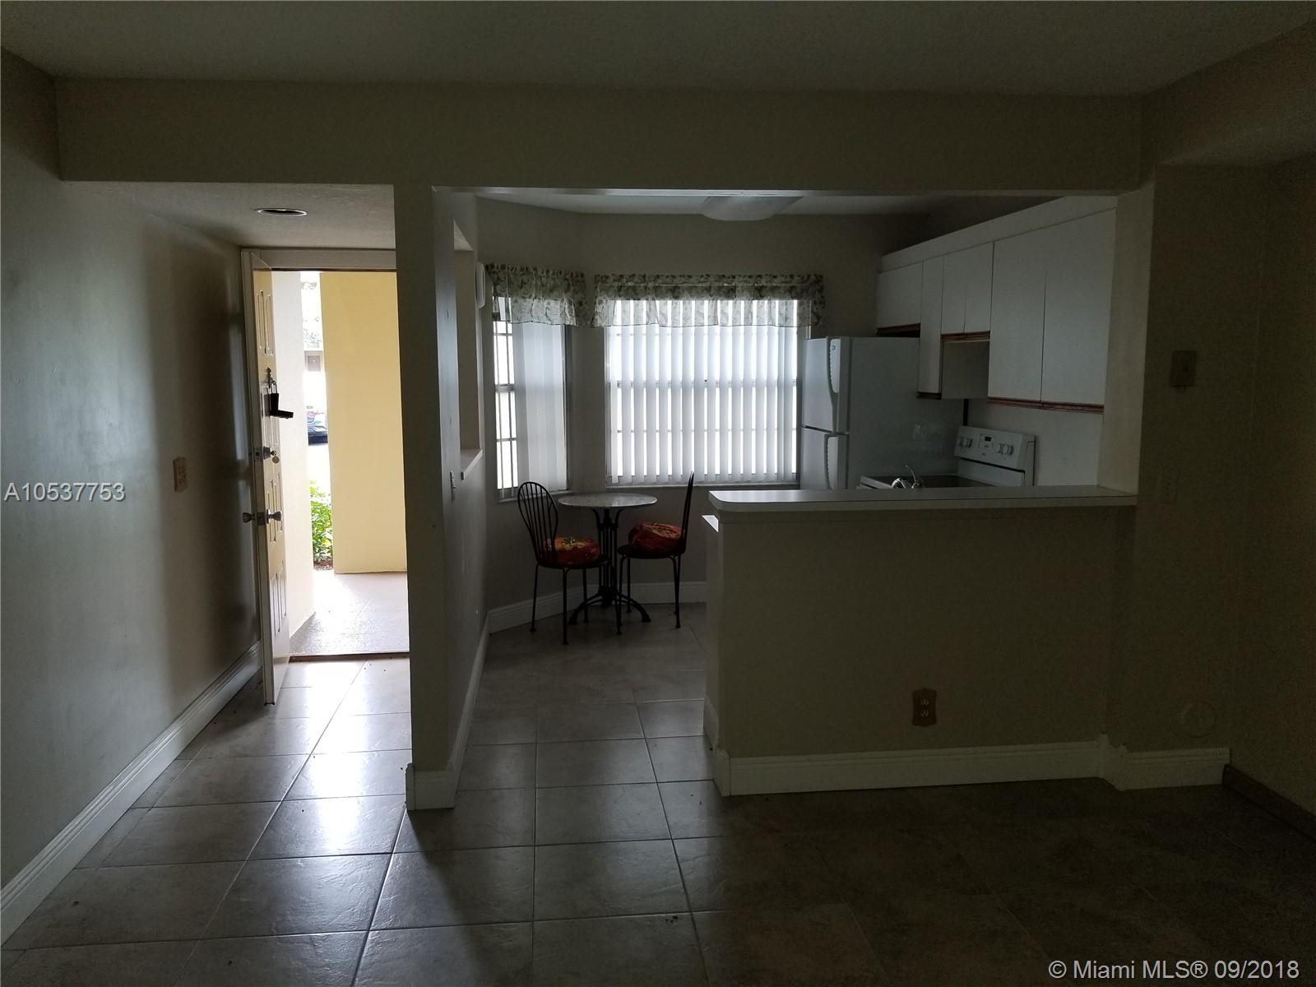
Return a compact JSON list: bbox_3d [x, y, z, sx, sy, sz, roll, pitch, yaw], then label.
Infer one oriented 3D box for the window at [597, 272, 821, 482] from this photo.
[{"bbox_3d":[0.326,-0.711,6.292,1.418,1.304,0.120,-1,8,-6],"label":"window"}]

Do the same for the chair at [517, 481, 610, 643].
[{"bbox_3d":[-0.513,0.375,5.806,0.485,0.908,0.410,-5,9,-37],"label":"chair"}]

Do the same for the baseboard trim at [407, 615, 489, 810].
[{"bbox_3d":[-0.924,0.895,4.590,0.167,0.136,2.341,-1,7,-7],"label":"baseboard trim"}]

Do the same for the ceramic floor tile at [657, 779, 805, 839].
[{"bbox_3d":[0.243,1.104,3.476,0.441,0.009,0.438,-1,7,-7],"label":"ceramic floor tile"}]

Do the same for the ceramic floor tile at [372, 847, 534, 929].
[{"bbox_3d":[-0.600,1.187,2.987,0.450,0.010,0.450,-1,7,-7],"label":"ceramic floor tile"}]

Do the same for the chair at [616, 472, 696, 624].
[{"bbox_3d":[-0.011,0.330,6.047,0.460,0.905,0.400,0,7,4],"label":"chair"}]

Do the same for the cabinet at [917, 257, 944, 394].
[{"bbox_3d":[1.693,-0.935,5.552,0.320,0.757,0.318,-1,7,-6],"label":"cabinet"}]

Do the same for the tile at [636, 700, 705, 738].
[{"bbox_3d":[0.063,1.004,4.390,0.282,0.010,0.445,-1,7,-6],"label":"tile"}]

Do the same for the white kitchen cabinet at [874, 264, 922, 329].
[{"bbox_3d":[1.630,-1.196,6.068,0.320,0.375,0.781,-1,7,-6],"label":"white kitchen cabinet"}]

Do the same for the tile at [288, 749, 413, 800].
[{"bbox_3d":[-1.157,1.083,3.803,0.454,0.010,0.437,-1,7,-6],"label":"tile"}]

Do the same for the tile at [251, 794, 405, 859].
[{"bbox_3d":[-1.100,1.138,3.374,0.450,0.010,0.450,-1,7,-7],"label":"tile"}]

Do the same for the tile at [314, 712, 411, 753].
[{"bbox_3d":[-1.208,1.027,4.233,0.454,0.010,0.437,-1,7,-6],"label":"tile"}]

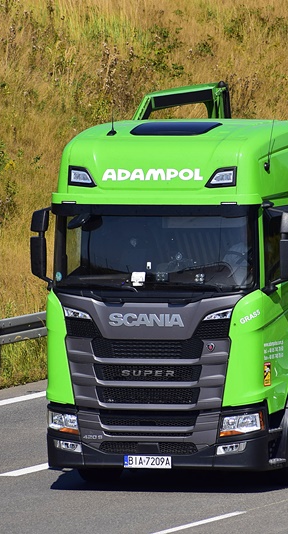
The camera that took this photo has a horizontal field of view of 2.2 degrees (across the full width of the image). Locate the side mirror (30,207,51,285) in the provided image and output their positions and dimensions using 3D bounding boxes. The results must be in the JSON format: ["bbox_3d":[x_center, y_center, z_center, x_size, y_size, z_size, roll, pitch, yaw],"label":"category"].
[{"bbox_3d":[-1.077,-0.218,75.965,0.270,0.780,0.220,0,4,22],"label":"side mirror"}]

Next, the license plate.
[{"bbox_3d":[0.040,1.993,75.048,0.520,0.114,0.020,0,4,22],"label":"license plate"}]

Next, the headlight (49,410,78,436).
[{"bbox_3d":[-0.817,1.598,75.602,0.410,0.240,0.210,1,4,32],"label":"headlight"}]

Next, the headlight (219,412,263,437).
[{"bbox_3d":[1.004,1.612,74.875,0.420,0.240,0.220,0,3,12],"label":"headlight"}]

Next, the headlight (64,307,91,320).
[{"bbox_3d":[-0.683,0.472,75.367,0.310,0.150,0.100,1,4,25],"label":"headlight"}]

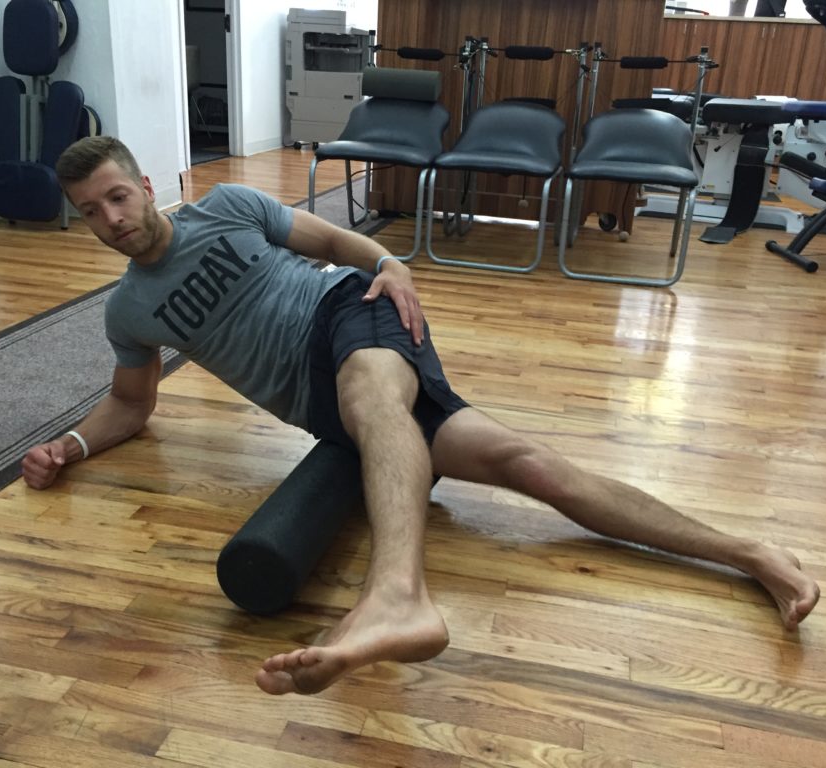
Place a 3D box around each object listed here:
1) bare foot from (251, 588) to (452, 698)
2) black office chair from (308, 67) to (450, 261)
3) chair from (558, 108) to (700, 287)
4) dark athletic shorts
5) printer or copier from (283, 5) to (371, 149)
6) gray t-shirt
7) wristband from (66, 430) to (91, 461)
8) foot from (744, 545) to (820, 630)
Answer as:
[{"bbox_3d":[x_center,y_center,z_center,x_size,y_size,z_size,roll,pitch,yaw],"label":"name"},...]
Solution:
[{"bbox_3d":[-0.084,0.375,1.230,0.265,0.100,0.115,-10,52,0],"label":"bare foot"},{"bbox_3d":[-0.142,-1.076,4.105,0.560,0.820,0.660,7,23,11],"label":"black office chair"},{"bbox_3d":[0.965,-0.875,3.927,0.550,0.690,0.650,7,23,9],"label":"chair"},{"bbox_3d":[-0.080,-0.023,1.822,0.410,0.360,0.430,36,16,24],"label":"dark athletic shorts"},{"bbox_3d":[-0.662,-2.554,7.269,0.690,1.100,0.580,6,23,7],"label":"printer or copier"},{"bbox_3d":[-0.415,-0.175,2.070,0.610,0.490,0.260,31,3,15],"label":"gray t-shirt"},{"bbox_3d":[-0.795,0.148,2.022,0.062,0.068,0.013,15,25,28],"label":"wristband"},{"bbox_3d":[0.686,0.371,1.629,0.120,0.090,0.235,10,28,10],"label":"foot"}]

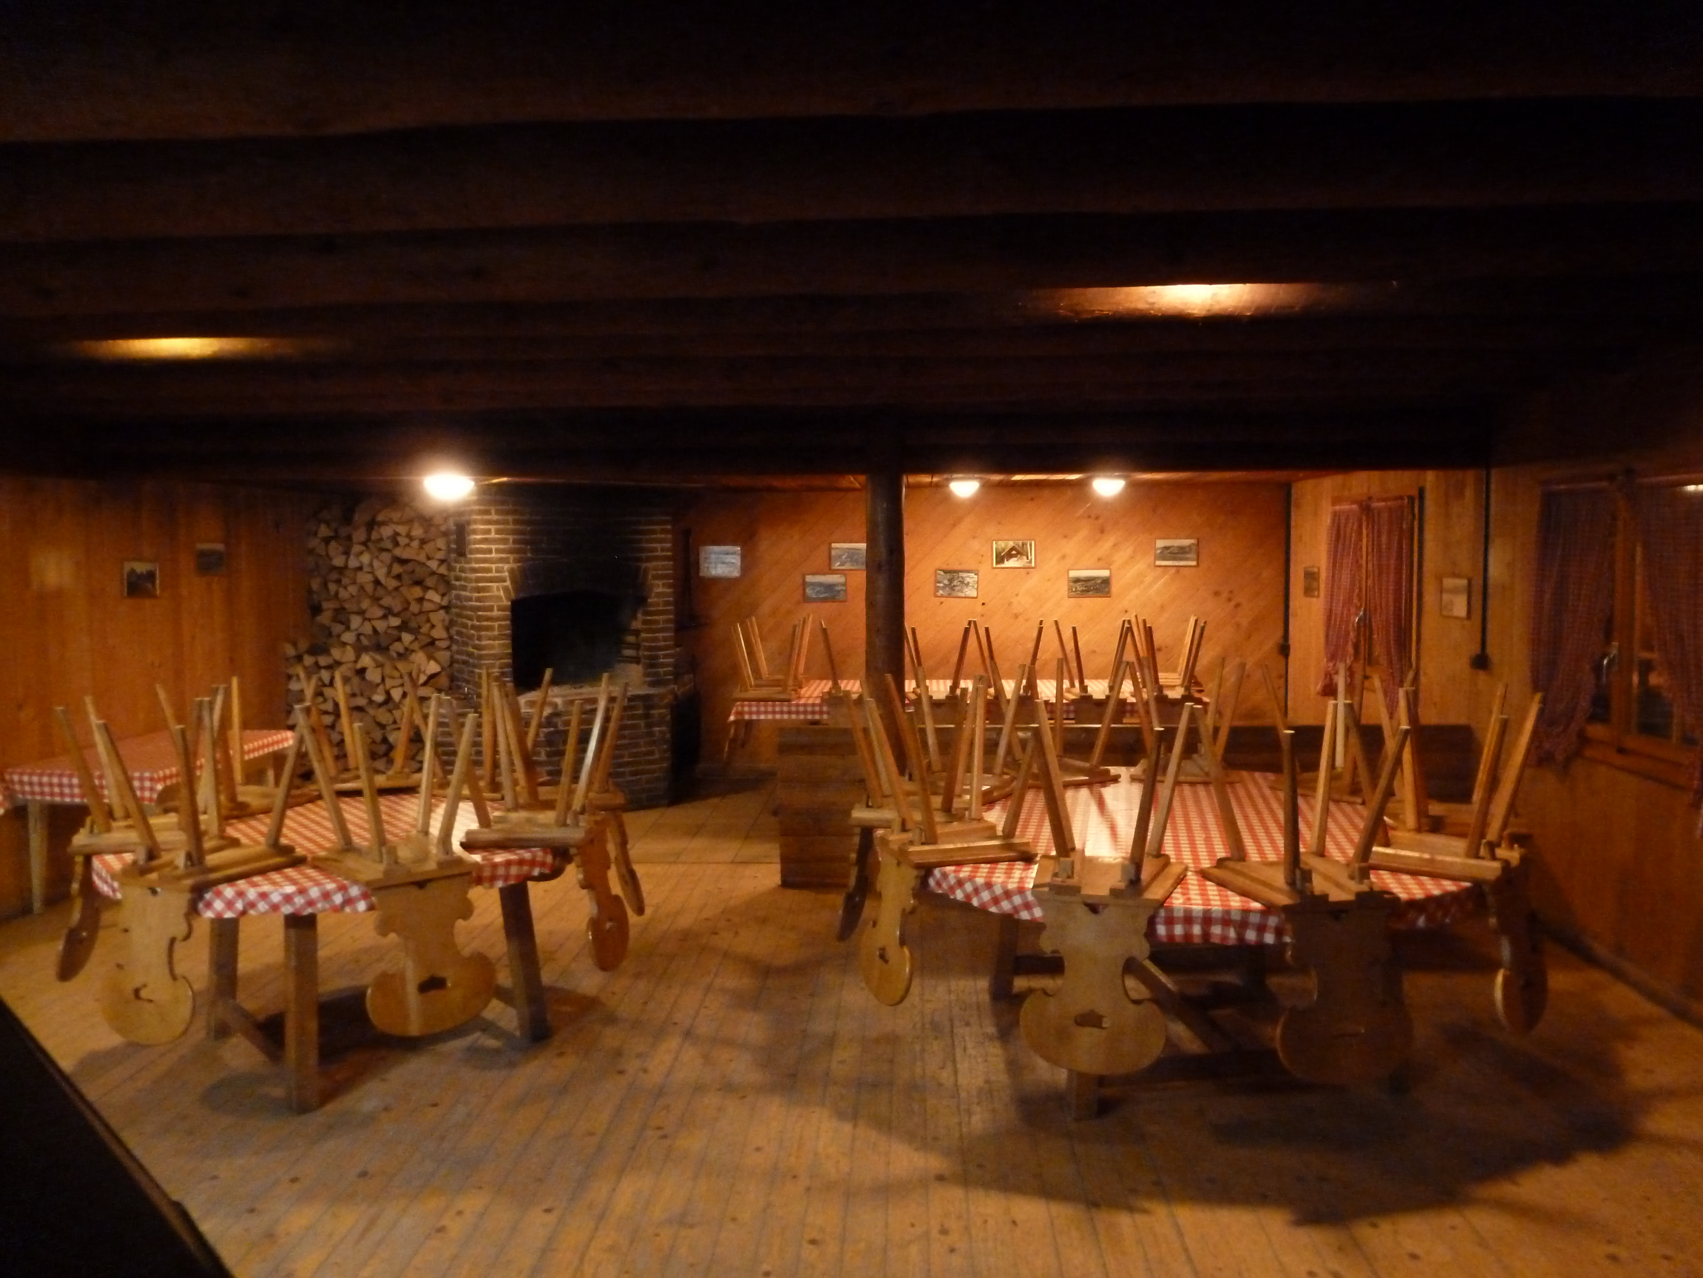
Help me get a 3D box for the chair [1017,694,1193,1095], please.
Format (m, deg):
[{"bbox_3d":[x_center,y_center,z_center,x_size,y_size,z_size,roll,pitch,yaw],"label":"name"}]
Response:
[{"bbox_3d":[0.697,0.673,3.276,0.430,0.926,0.472,1,5,18],"label":"chair"}]

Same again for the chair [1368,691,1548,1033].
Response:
[{"bbox_3d":[1.764,0.648,3.481,0.430,0.926,0.472,-5,6,-44],"label":"chair"}]

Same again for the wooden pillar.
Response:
[{"bbox_3d":[0.195,0.183,6.156,0.205,2.129,0.205,0,5,3],"label":"wooden pillar"}]

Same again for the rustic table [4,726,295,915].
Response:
[{"bbox_3d":[-3.404,0.925,5.867,0.744,0.755,1.152,0,5,3],"label":"rustic table"}]

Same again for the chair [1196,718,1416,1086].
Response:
[{"bbox_3d":[1.237,0.673,3.218,0.430,0.926,0.472,-1,5,-9],"label":"chair"}]

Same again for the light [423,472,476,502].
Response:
[{"bbox_3d":[-2.181,-0.819,6.400,0.260,0.125,0.260,0,5,3],"label":"light"}]

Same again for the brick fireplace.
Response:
[{"bbox_3d":[-2.007,0.032,8.113,1.445,2.148,1.000,-3,5,-31],"label":"brick fireplace"}]

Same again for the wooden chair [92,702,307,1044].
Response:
[{"bbox_3d":[-1.908,0.677,3.485,0.430,0.926,0.472,1,5,21],"label":"wooden chair"}]

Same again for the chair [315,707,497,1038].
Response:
[{"bbox_3d":[-1.337,0.670,3.513,0.430,0.926,0.472,-4,6,-39],"label":"chair"}]

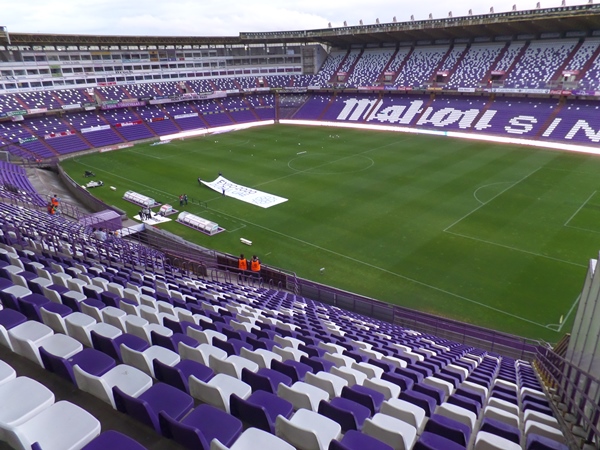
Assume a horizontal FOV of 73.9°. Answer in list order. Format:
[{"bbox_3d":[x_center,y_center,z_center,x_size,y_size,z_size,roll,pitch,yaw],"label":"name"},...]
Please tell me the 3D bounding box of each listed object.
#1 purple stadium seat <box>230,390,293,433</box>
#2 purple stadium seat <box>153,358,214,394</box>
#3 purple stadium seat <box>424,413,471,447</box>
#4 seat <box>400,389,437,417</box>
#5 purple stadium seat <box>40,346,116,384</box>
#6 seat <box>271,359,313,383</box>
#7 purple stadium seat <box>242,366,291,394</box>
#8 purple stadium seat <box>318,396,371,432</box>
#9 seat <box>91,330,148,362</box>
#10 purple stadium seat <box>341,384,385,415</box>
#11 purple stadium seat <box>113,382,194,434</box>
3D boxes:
[{"bbox_3d":[-0.348,1.639,3.736,0.437,0.348,0.435,10,25,28],"label":"purple stadium seat"},{"bbox_3d":[-1.223,1.482,4.211,0.437,0.348,0.435,10,25,28],"label":"purple stadium seat"},{"bbox_3d":[1.679,2.257,4.527,0.437,0.348,0.435,11,25,29],"label":"purple stadium seat"},{"bbox_3d":[1.631,2.369,5.514,0.437,0.348,0.435,10,25,29],"label":"seat"},{"bbox_3d":[-2.041,1.213,3.698,0.437,0.348,0.435,10,25,28],"label":"purple stadium seat"},{"bbox_3d":[-0.084,1.934,5.501,0.437,0.348,0.435,10,25,28],"label":"seat"},{"bbox_3d":[-0.391,1.755,4.714,0.437,0.348,0.435,10,25,28],"label":"purple stadium seat"},{"bbox_3d":[0.487,1.914,4.233,0.437,0.348,0.435,10,25,28],"label":"purple stadium seat"},{"bbox_3d":[-2.102,1.328,4.679,0.437,0.348,0.435,10,25,27],"label":"seat"},{"bbox_3d":[0.800,2.094,5.017,0.437,0.348,0.435,10,25,28],"label":"purple stadium seat"},{"bbox_3d":[-1.169,1.367,3.229,0.437,0.348,0.435,10,25,28],"label":"purple stadium seat"}]

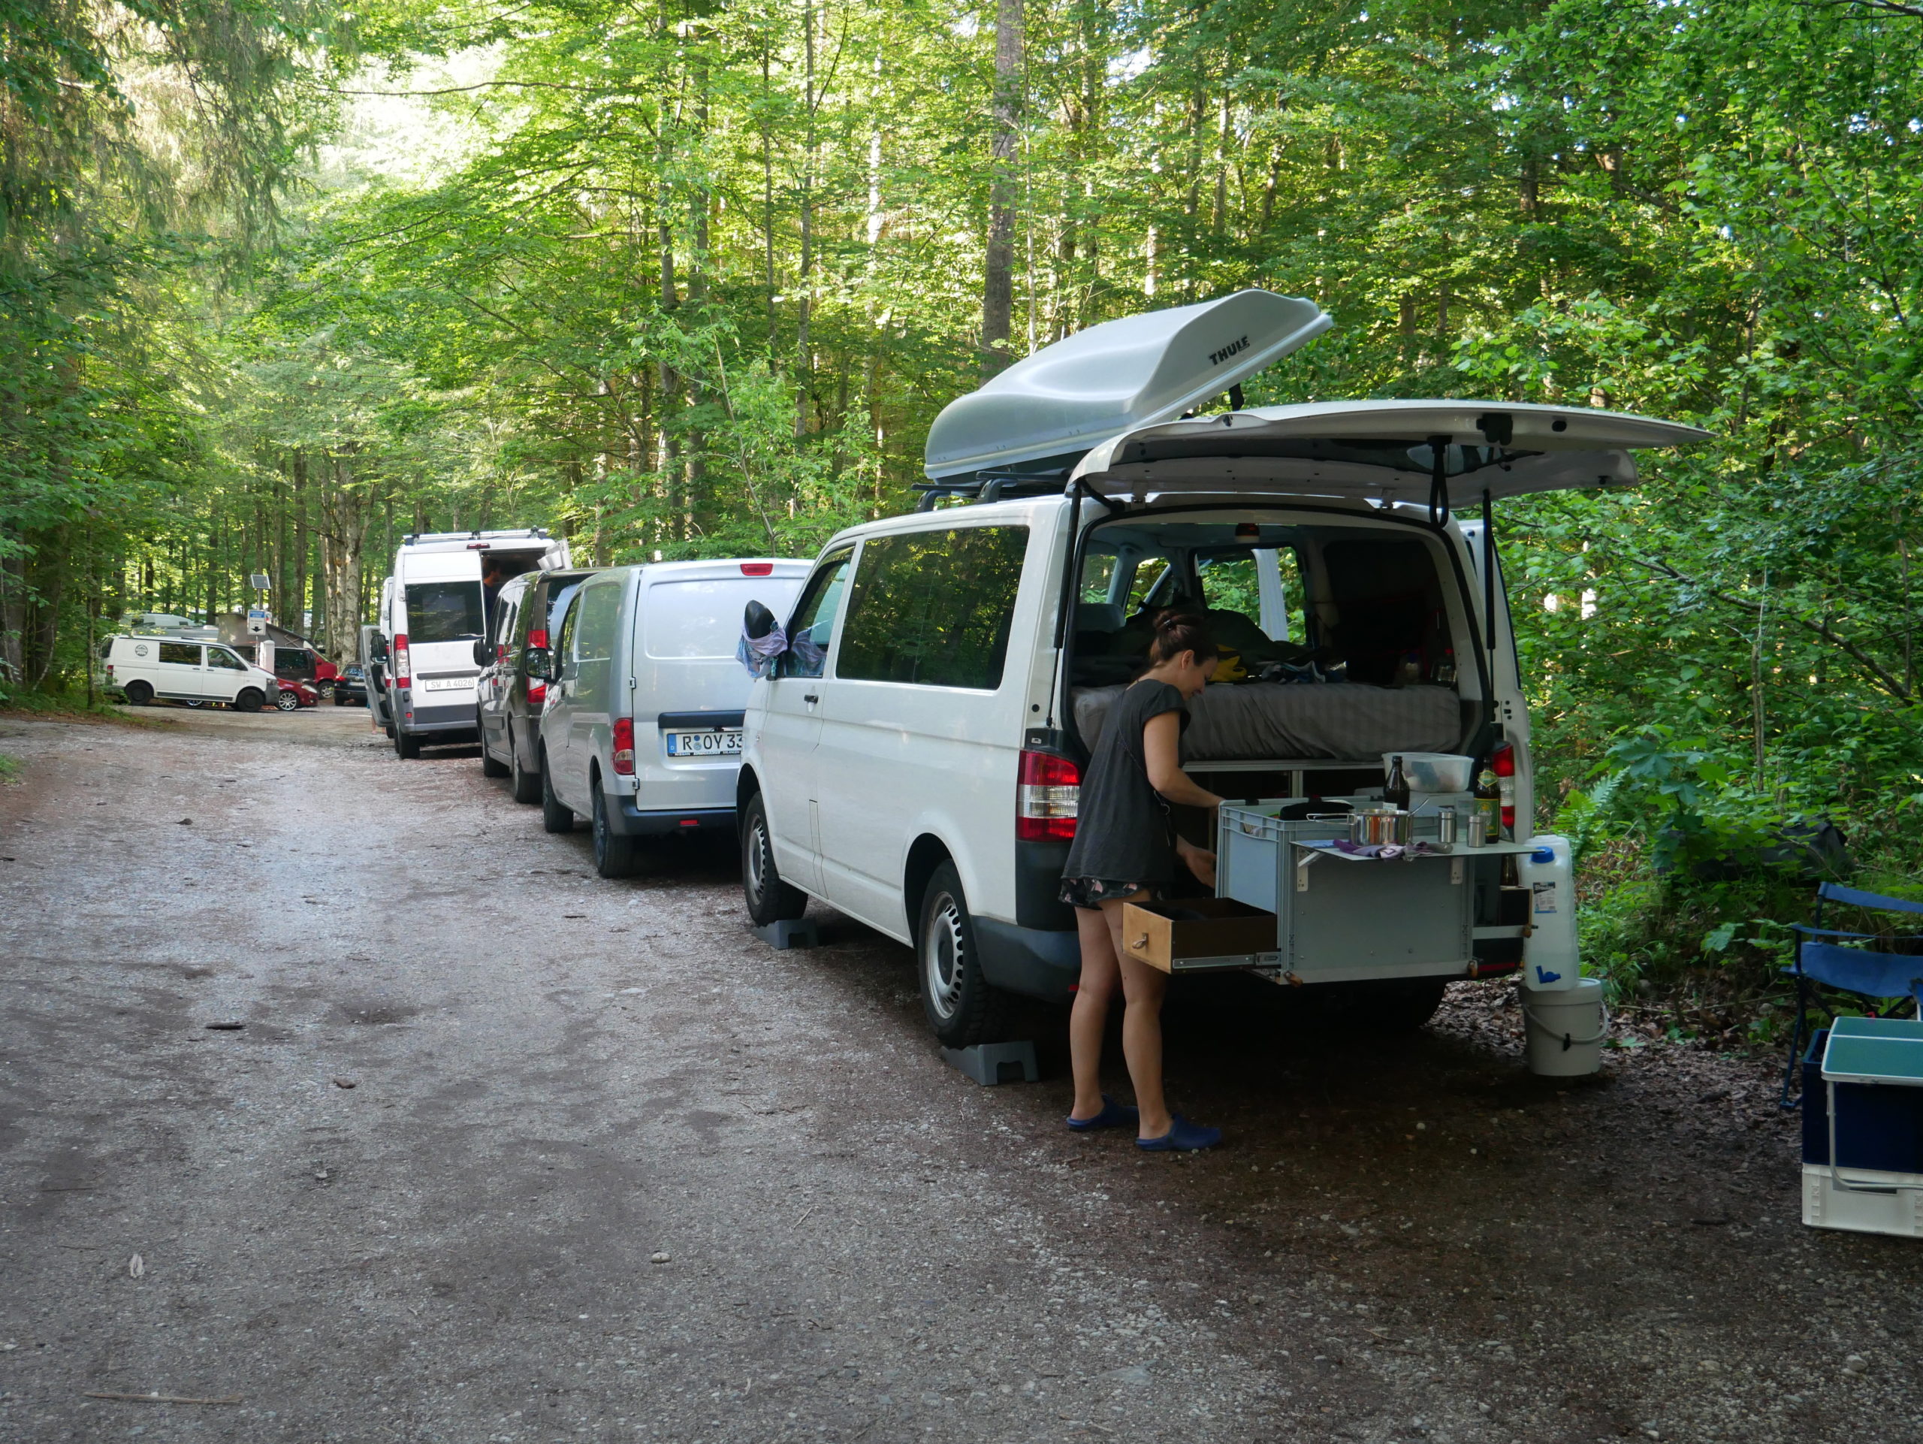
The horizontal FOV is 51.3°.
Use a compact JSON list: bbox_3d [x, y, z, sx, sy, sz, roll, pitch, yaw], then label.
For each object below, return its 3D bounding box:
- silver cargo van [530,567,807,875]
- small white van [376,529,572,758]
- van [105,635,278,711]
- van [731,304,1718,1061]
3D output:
[{"bbox_3d":[-1.799,-0.095,13.423,1.740,1.860,4.420,-2,3,-18],"label":"silver cargo van"},{"bbox_3d":[-6.132,-0.971,25.078,2.100,2.600,5.850,-4,3,-17],"label":"small white van"},{"bbox_3d":[-22.556,-1.359,58.387,4.890,1.980,1.920,3,1,-29],"label":"van"},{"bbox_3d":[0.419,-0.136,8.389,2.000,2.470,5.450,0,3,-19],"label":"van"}]

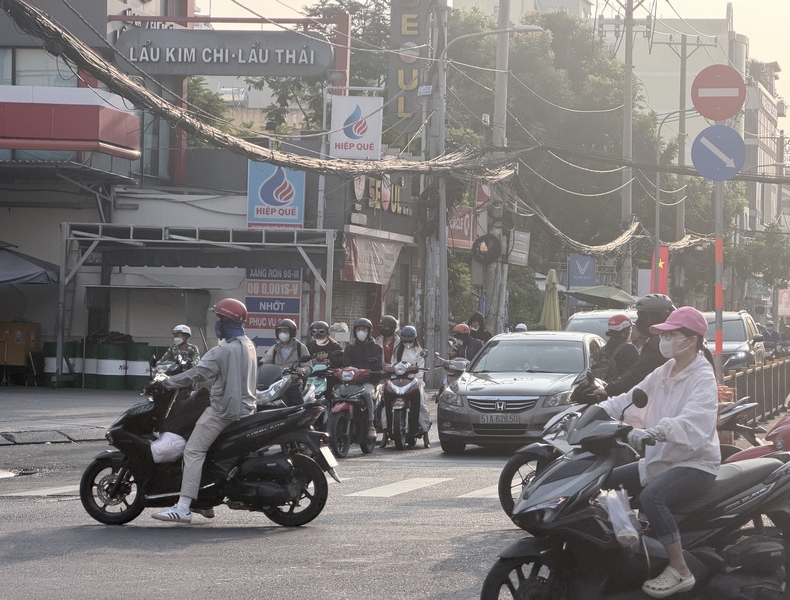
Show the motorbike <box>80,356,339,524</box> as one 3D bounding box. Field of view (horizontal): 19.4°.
[{"bbox_3d":[-1.315,1.068,16.650,1.870,1.130,0.690,1,-1,1],"label":"motorbike"}]

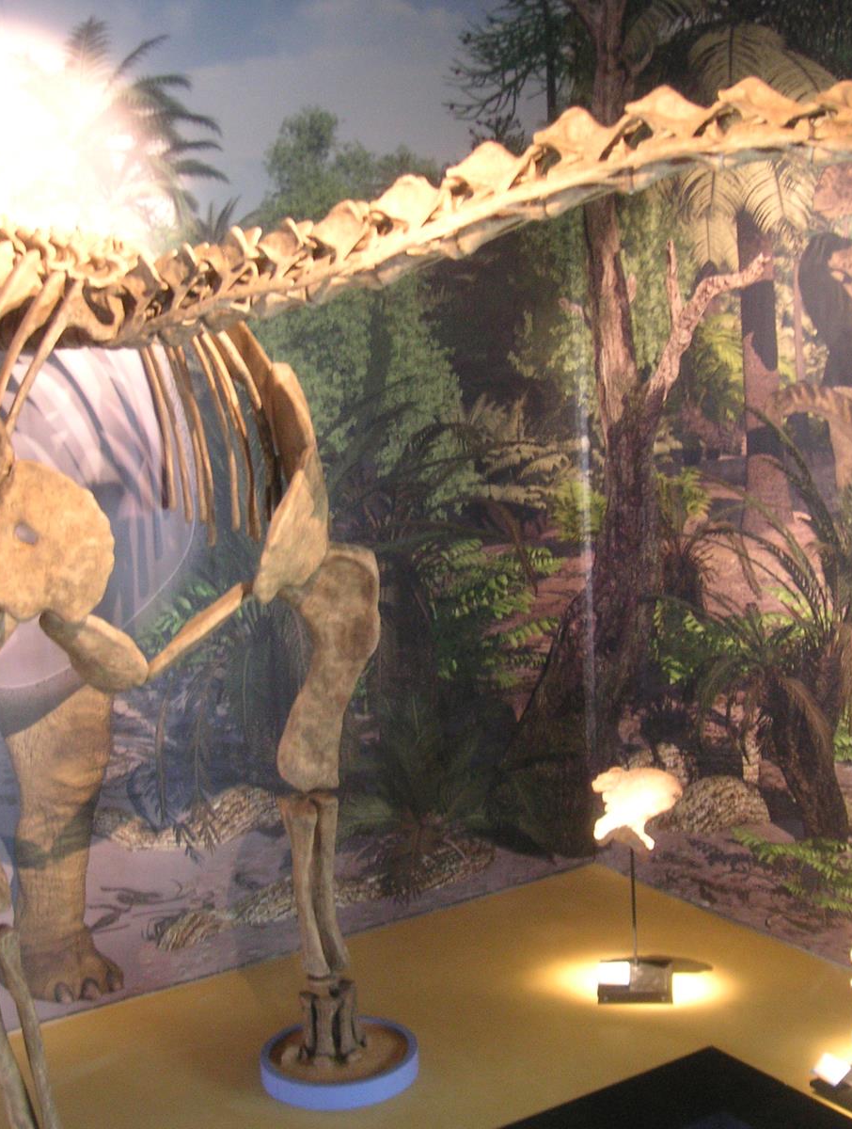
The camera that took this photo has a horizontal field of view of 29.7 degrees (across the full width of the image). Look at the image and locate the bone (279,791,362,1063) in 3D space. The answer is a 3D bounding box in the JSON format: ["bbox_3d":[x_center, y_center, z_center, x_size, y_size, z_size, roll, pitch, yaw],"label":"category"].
[{"bbox_3d":[-0.211,0.695,3.125,0.160,0.530,0.140,-9,11,-38],"label":"bone"}]

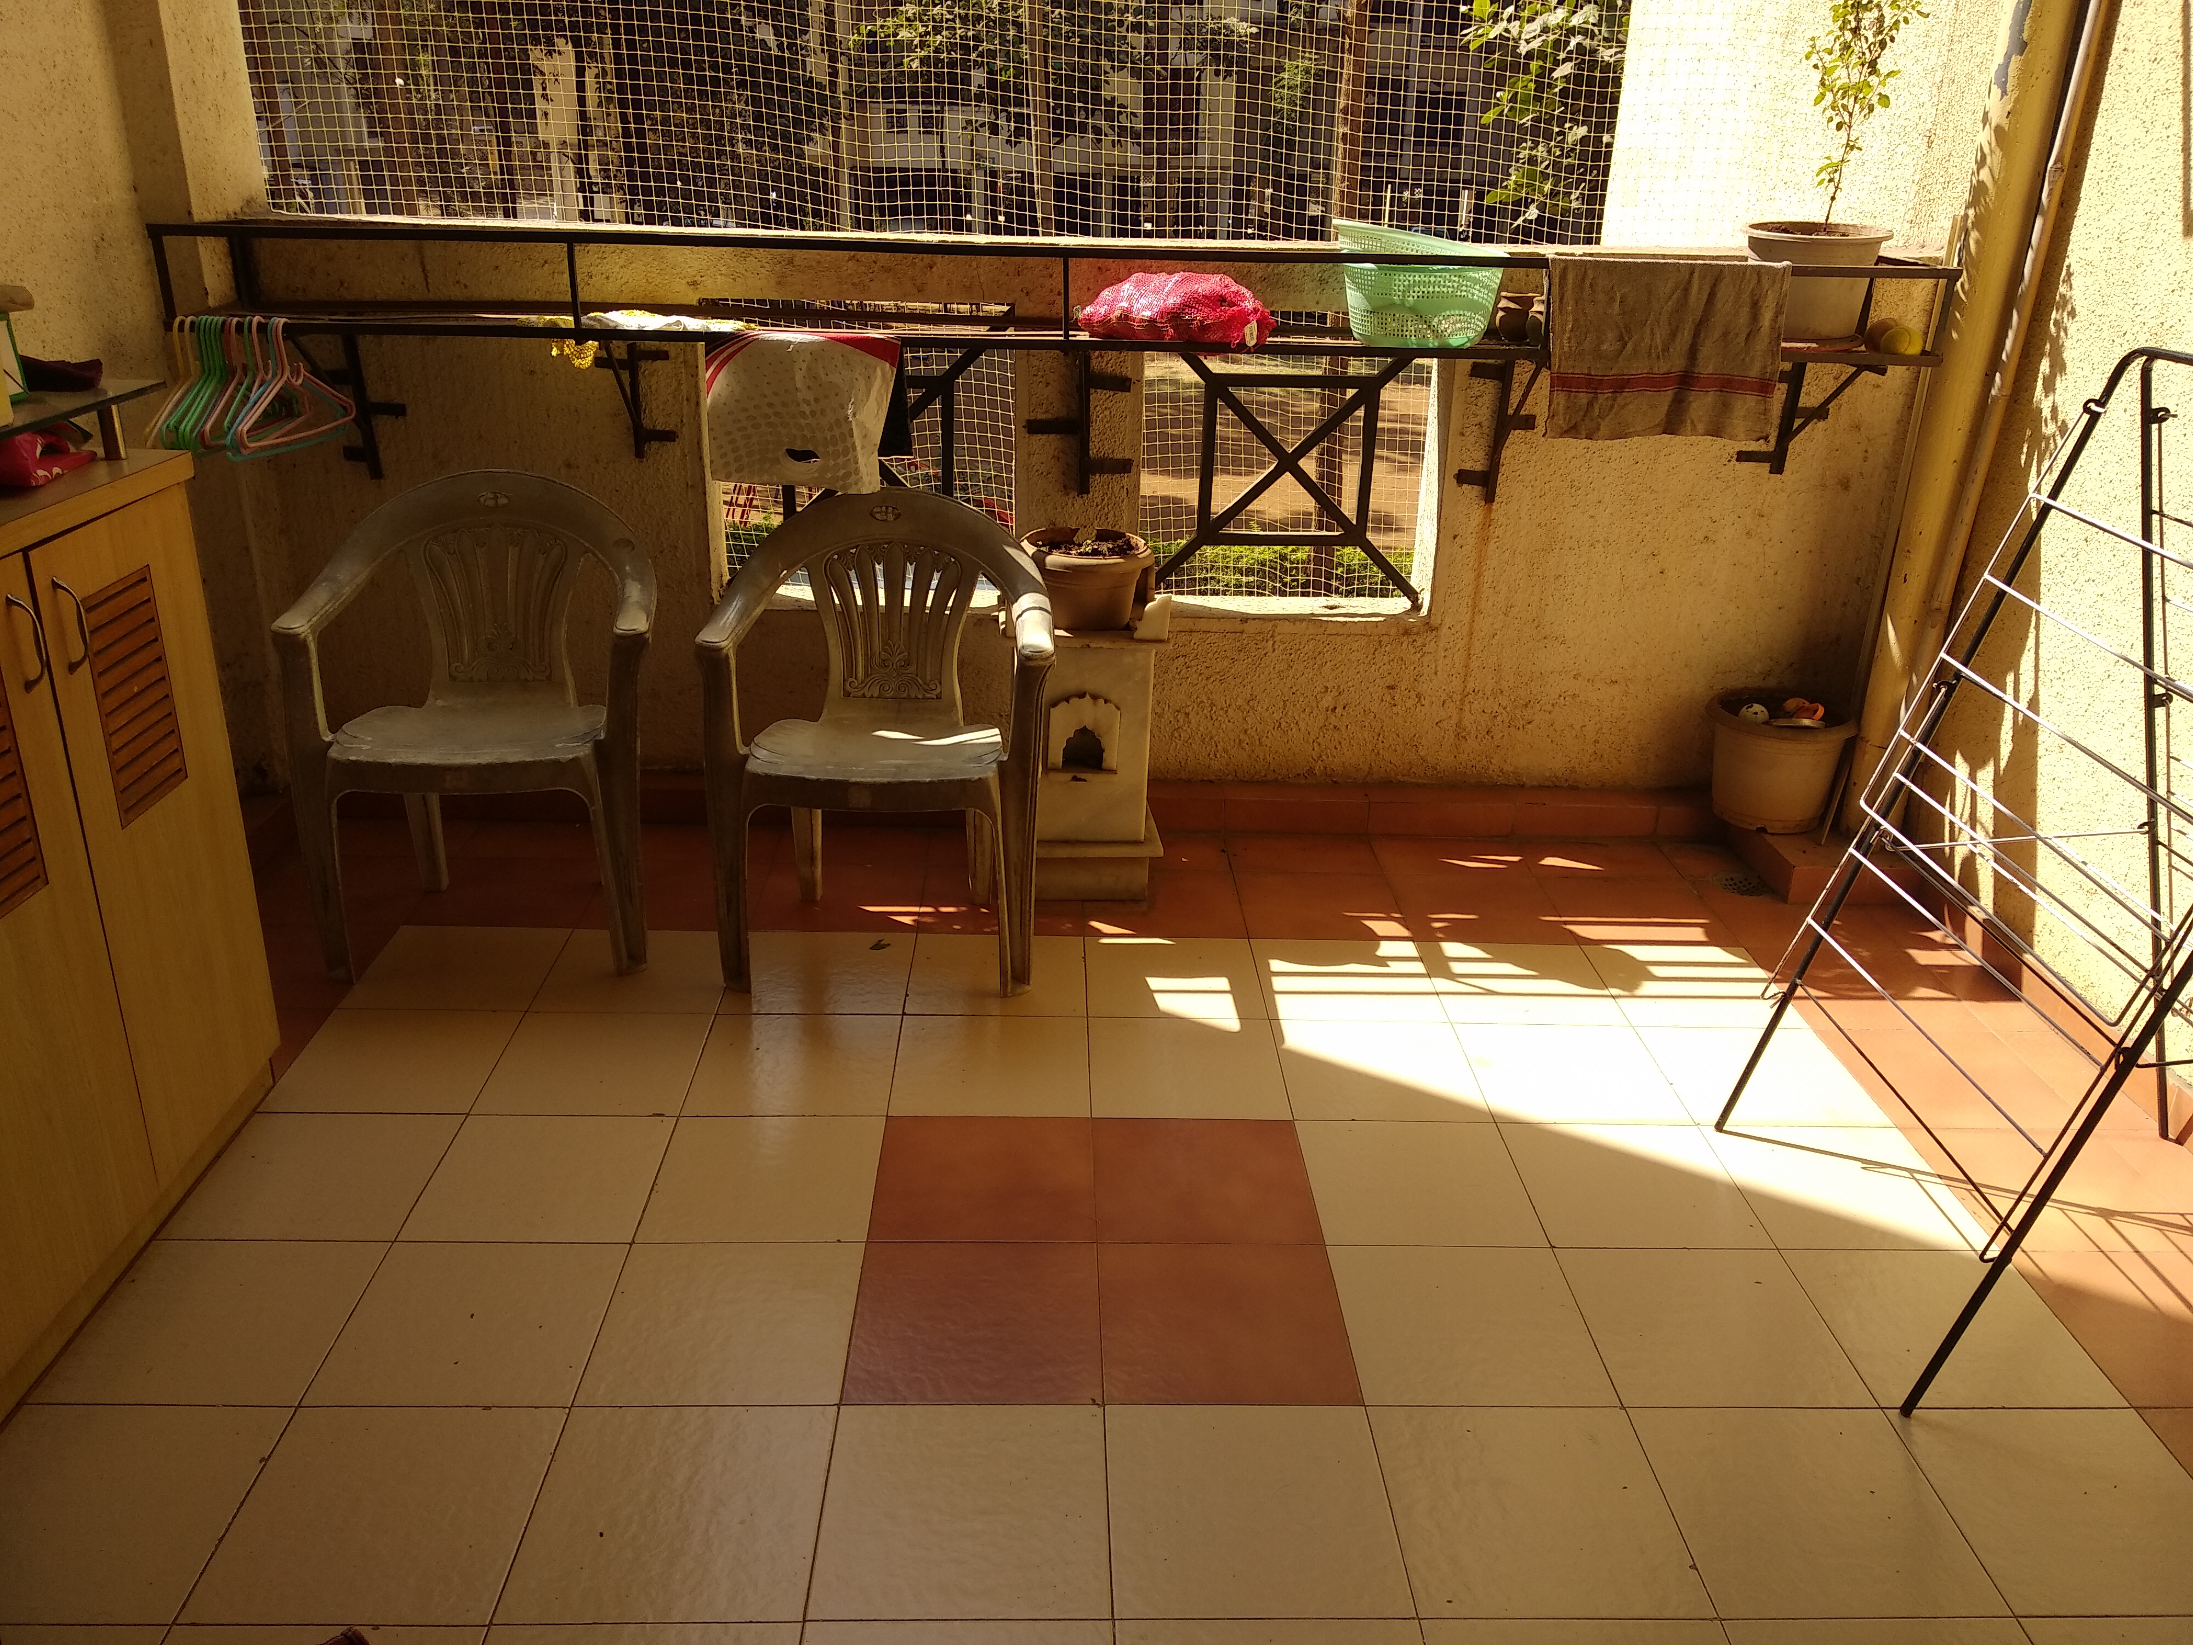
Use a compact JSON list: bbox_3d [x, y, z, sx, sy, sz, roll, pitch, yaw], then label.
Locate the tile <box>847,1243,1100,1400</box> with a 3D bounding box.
[{"bbox_3d":[-0.148,0.623,2.053,0.304,0.010,0.299,1,23,-2],"label":"tile"}]

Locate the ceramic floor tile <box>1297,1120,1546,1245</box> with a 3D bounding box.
[{"bbox_3d":[0.454,0.512,2.339,0.305,0.010,0.305,1,22,-2],"label":"ceramic floor tile"}]

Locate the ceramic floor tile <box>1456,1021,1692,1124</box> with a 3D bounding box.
[{"bbox_3d":[0.759,0.407,2.664,0.306,0.012,0.306,1,22,-2],"label":"ceramic floor tile"}]

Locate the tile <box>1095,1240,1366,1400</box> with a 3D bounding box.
[{"bbox_3d":[0.159,0.630,2.073,0.306,0.012,0.306,1,22,-2],"label":"tile"}]

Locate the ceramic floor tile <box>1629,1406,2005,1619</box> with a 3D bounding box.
[{"bbox_3d":[0.770,0.743,1.782,0.300,0.010,0.298,1,23,-2],"label":"ceramic floor tile"}]

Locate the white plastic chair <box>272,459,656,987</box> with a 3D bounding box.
[{"bbox_3d":[-1.005,-0.176,2.824,0.570,0.785,0.520,-1,23,-8],"label":"white plastic chair"}]

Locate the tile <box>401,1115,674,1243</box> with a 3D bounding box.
[{"bbox_3d":[-0.766,0.493,2.301,0.302,0.010,0.302,1,22,-2],"label":"tile"}]

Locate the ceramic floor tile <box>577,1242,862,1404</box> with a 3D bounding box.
[{"bbox_3d":[-0.455,0.619,2.041,0.304,0.010,0.299,1,23,-2],"label":"ceramic floor tile"}]

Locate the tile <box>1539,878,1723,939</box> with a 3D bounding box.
[{"bbox_3d":[1.051,0.179,3.245,0.306,0.012,0.306,1,22,-2],"label":"tile"}]

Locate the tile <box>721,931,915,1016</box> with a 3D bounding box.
[{"bbox_3d":[-0.477,0.266,2.861,0.305,0.010,0.305,1,22,-2],"label":"tile"}]

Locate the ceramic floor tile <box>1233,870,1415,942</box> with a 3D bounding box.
[{"bbox_3d":[0.429,0.167,3.190,0.302,0.010,0.302,1,22,-2],"label":"ceramic floor tile"}]

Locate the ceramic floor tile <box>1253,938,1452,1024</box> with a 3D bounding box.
[{"bbox_3d":[0.436,0.279,2.874,0.300,0.010,0.298,1,23,-2],"label":"ceramic floor tile"}]

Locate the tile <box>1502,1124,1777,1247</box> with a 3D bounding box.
[{"bbox_3d":[0.764,0.520,2.362,0.304,0.010,0.299,1,23,-2],"label":"tile"}]

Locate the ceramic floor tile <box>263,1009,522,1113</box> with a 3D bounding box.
[{"bbox_3d":[-1.088,0.377,2.600,0.306,0.012,0.306,1,22,-2],"label":"ceramic floor tile"}]

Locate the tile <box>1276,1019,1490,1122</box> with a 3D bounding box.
[{"bbox_3d":[0.444,0.394,2.599,0.300,0.010,0.298,1,23,-2],"label":"tile"}]

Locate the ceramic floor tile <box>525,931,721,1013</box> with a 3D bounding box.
[{"bbox_3d":[-0.782,0.263,2.865,0.302,0.010,0.302,1,22,-2],"label":"ceramic floor tile"}]

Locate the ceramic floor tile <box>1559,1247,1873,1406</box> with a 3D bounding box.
[{"bbox_3d":[0.773,0.638,2.086,0.304,0.010,0.299,1,23,-2],"label":"ceramic floor tile"}]

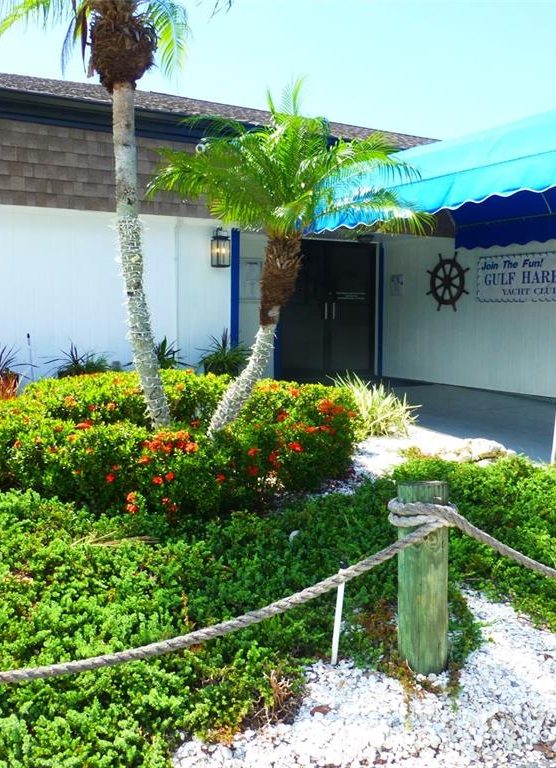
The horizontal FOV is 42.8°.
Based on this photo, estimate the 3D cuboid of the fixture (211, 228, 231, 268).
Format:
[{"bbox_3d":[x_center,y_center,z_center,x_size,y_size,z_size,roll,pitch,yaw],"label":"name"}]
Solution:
[{"bbox_3d":[-0.650,-1.509,7.963,0.165,0.430,0.215,-3,7,-31],"label":"fixture"}]

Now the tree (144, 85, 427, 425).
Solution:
[{"bbox_3d":[0.091,-0.911,5.650,2.150,2.950,2.100,0,6,0],"label":"tree"}]

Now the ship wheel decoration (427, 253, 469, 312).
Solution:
[{"bbox_3d":[2.474,-1.502,10.468,0.070,0.865,0.870,-3,7,-31],"label":"ship wheel decoration"}]

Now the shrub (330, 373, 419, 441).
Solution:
[{"bbox_3d":[0.921,0.203,6.850,0.830,0.630,0.800,0,6,0],"label":"shrub"}]

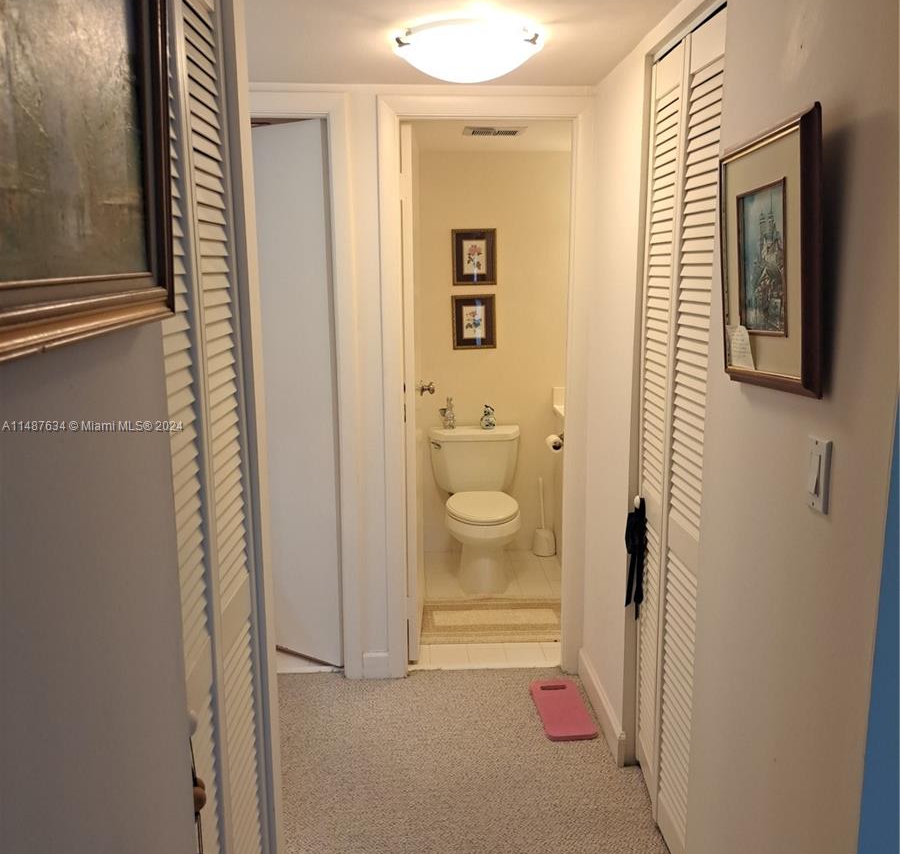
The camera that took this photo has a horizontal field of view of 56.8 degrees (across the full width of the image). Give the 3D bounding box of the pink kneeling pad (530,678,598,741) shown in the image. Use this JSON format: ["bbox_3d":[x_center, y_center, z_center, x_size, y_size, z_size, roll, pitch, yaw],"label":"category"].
[{"bbox_3d":[0.394,0.991,2.928,0.171,0.021,0.385,-1,10,-3],"label":"pink kneeling pad"}]

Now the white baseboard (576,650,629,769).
[{"bbox_3d":[0.523,0.957,2.882,0.018,0.102,0.597,-1,10,-3],"label":"white baseboard"}]

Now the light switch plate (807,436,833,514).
[{"bbox_3d":[0.583,0.079,1.321,0.009,0.113,0.067,-1,10,-3],"label":"light switch plate"}]

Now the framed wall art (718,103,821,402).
[{"bbox_3d":[0.548,-0.290,1.462,0.024,0.449,0.369,-4,8,-2],"label":"framed wall art"}]

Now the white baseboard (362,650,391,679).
[{"bbox_3d":[-0.284,0.908,3.178,0.099,0.102,0.017,-1,10,-3],"label":"white baseboard"}]

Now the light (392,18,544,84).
[{"bbox_3d":[0.050,-0.973,2.183,0.397,0.133,0.397,-1,10,-3],"label":"light"}]

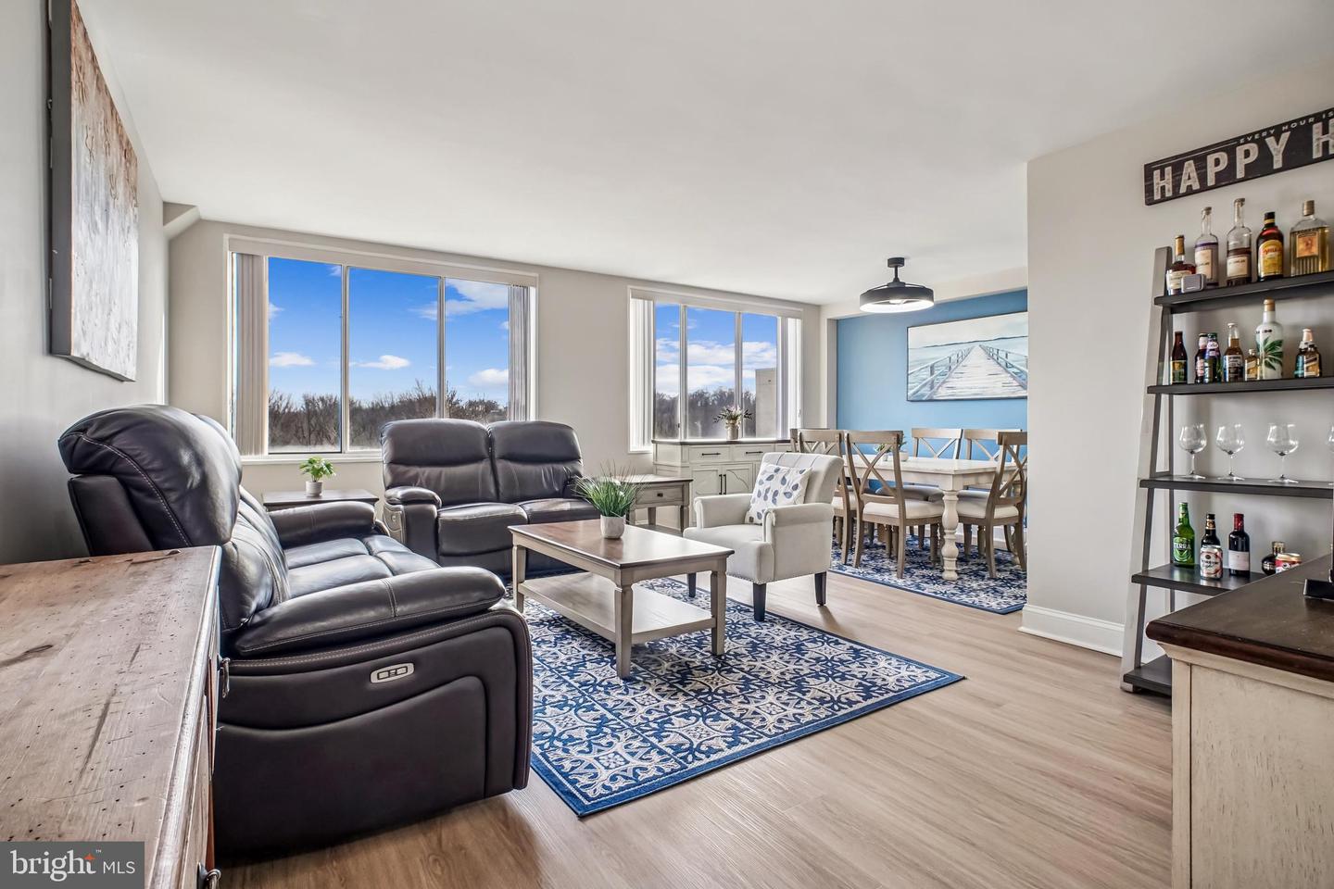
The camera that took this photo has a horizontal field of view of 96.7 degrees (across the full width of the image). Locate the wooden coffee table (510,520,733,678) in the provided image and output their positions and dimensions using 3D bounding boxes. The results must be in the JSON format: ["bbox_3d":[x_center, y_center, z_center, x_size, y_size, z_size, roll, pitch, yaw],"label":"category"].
[{"bbox_3d":[-0.305,0.718,3.070,0.595,0.475,1.240,-1,2,-35],"label":"wooden coffee table"}]

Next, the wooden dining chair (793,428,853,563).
[{"bbox_3d":[1.440,0.398,4.800,0.560,1.010,0.490,-1,1,-30],"label":"wooden dining chair"}]

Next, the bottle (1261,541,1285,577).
[{"bbox_3d":[2.288,0.445,2.219,0.078,0.145,0.085,-1,2,-35],"label":"bottle"}]

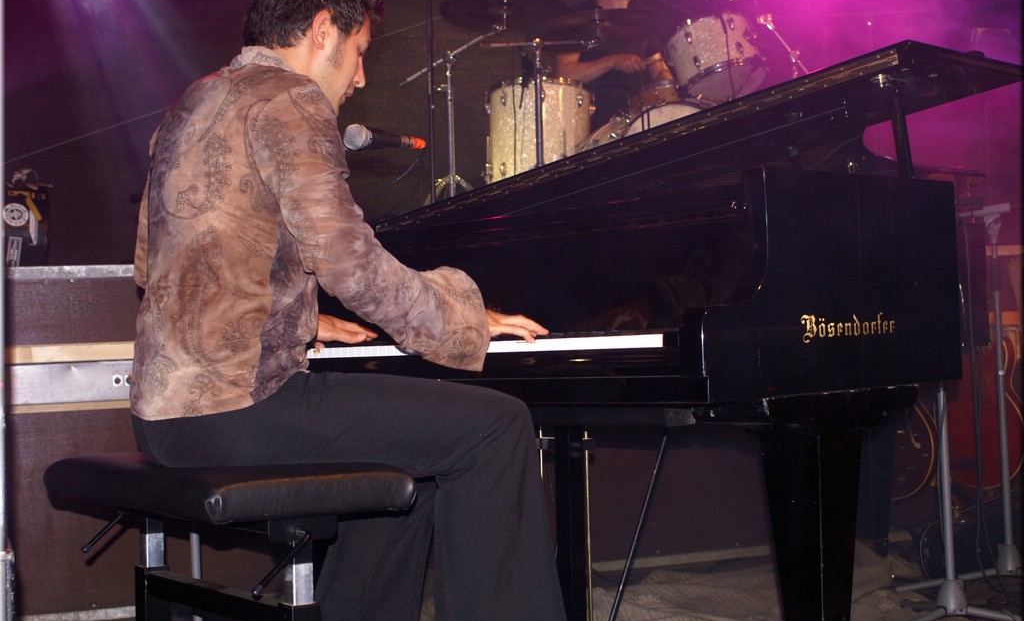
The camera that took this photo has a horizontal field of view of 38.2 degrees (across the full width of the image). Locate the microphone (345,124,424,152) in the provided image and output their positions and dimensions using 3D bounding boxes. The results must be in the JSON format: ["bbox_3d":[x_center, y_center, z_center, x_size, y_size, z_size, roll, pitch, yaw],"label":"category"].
[{"bbox_3d":[-0.234,-0.319,2.768,0.050,0.050,0.219,-3,-1,37],"label":"microphone"}]

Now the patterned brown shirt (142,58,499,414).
[{"bbox_3d":[-0.365,-0.130,2.473,0.530,0.610,0.500,-1,-1,-38],"label":"patterned brown shirt"}]

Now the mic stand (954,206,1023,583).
[{"bbox_3d":[1.240,0.239,3.825,0.650,1.070,0.570,-2,-1,6],"label":"mic stand"}]

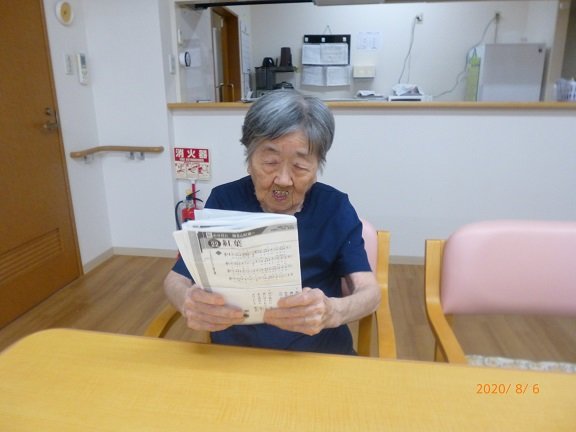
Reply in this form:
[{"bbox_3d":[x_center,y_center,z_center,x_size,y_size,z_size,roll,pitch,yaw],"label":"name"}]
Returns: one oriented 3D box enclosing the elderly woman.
[{"bbox_3d":[-0.032,0.306,0.832,0.440,1.090,0.570,1,15,6],"label":"elderly woman"}]

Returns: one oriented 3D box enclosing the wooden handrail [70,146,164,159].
[{"bbox_3d":[-1.035,-0.393,2.563,0.460,0.038,0.388,1,15,6],"label":"wooden handrail"}]

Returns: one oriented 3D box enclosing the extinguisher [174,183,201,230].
[{"bbox_3d":[-0.639,0.074,2.740,0.184,0.520,0.140,1,15,6],"label":"extinguisher"}]

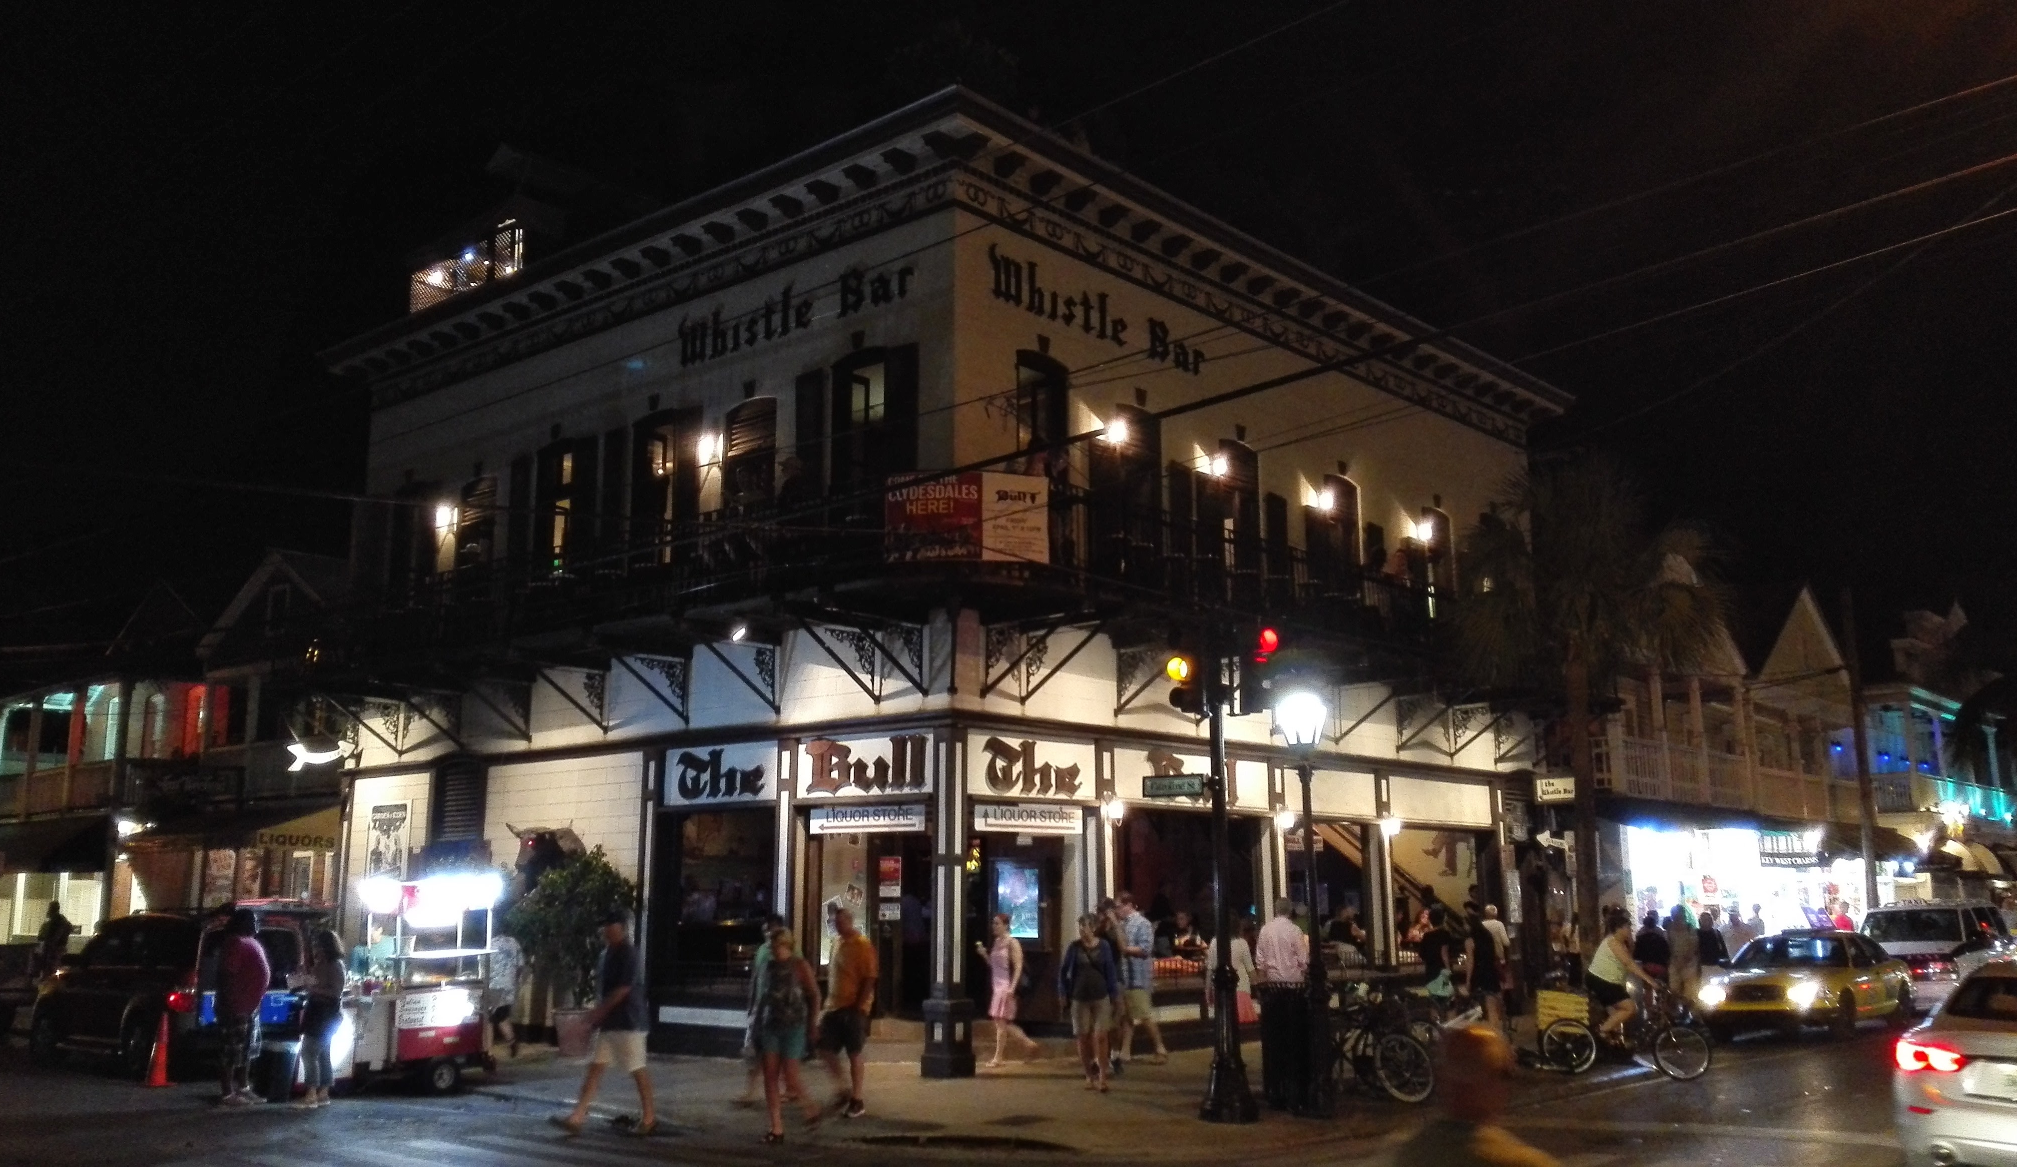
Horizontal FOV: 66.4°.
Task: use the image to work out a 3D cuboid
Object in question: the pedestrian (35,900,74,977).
[{"bbox_3d":[-13.363,5.397,21.648,0.400,1.740,0.500,-2,-11,10],"label":"pedestrian"}]

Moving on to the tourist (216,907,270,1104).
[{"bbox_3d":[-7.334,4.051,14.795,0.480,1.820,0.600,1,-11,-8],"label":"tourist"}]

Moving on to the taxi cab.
[{"bbox_3d":[12.672,6.301,24.465,1.960,1.480,5.300,-12,-16,43],"label":"taxi cab"}]

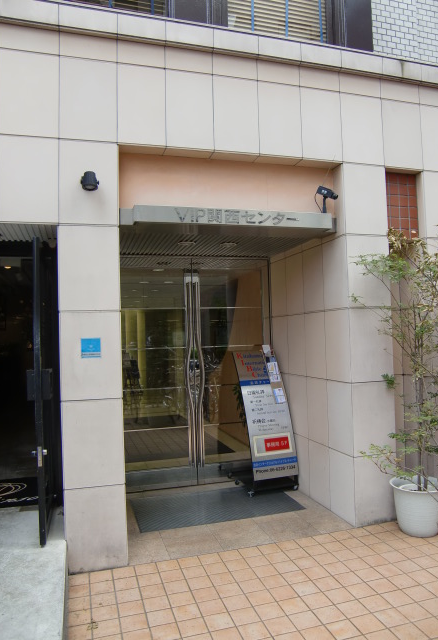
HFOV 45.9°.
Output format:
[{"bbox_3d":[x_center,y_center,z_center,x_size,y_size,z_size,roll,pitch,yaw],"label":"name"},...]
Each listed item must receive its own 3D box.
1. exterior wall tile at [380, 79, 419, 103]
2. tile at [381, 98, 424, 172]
[{"bbox_3d":[1.551,-1.953,4.443,0.388,0.163,0.030,-1,-2,-18],"label":"exterior wall tile"},{"bbox_3d":[1.555,-1.578,4.431,0.388,0.582,0.050,-1,-2,-18],"label":"tile"}]

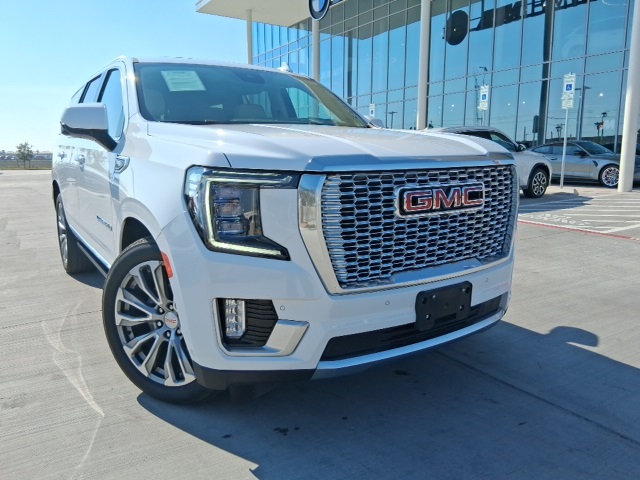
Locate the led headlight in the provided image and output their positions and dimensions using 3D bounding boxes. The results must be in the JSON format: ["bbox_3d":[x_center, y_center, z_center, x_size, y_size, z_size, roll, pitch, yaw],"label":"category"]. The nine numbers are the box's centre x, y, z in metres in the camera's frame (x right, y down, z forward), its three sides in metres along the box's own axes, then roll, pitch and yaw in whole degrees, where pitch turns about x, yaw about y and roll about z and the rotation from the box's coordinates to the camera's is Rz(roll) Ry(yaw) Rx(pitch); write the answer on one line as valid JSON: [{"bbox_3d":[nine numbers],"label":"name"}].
[{"bbox_3d":[-0.294,-0.084,1.778,0.340,0.345,0.310,-8,13,-34],"label":"led headlight"}]

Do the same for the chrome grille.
[{"bbox_3d":[0.471,-0.074,2.103,1.170,0.500,0.170,-8,13,-34],"label":"chrome grille"}]

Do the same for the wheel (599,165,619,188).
[{"bbox_3d":[8.095,-1.741,13.255,0.240,0.660,0.660,-7,12,-30],"label":"wheel"}]

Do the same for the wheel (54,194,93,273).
[{"bbox_3d":[-2.485,-0.075,4.936,0.260,0.770,0.770,-8,13,-34],"label":"wheel"}]

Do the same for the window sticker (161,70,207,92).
[{"bbox_3d":[-0.905,-1.046,3.174,0.240,0.010,0.200,-12,55,-29],"label":"window sticker"}]

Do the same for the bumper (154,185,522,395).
[{"bbox_3d":[0.354,0.136,2.318,2.000,0.780,0.680,-8,13,-34],"label":"bumper"}]

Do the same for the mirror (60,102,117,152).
[{"bbox_3d":[-1.329,-0.656,2.765,0.280,0.260,0.220,-8,13,-34],"label":"mirror"}]

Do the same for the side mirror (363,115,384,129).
[{"bbox_3d":[0.412,-0.898,3.932,0.280,0.260,0.220,-8,13,-34],"label":"side mirror"}]

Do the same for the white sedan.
[{"bbox_3d":[3.400,-1.705,11.070,4.600,1.580,1.870,-8,13,-34],"label":"white sedan"}]

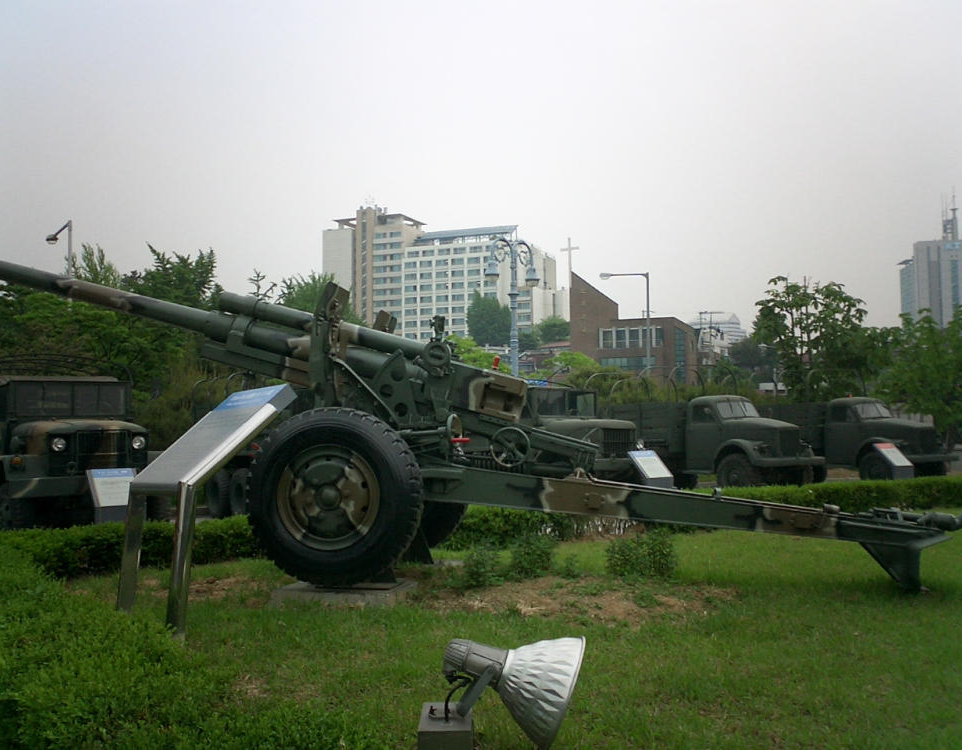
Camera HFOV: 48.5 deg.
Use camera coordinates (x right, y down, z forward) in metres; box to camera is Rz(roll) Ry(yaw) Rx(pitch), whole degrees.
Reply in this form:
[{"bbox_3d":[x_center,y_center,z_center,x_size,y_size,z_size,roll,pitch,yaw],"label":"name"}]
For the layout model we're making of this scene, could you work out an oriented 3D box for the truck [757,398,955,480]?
[{"bbox_3d":[9.270,1.738,27.409,2.180,2.250,5.530,1,-3,-25],"label":"truck"}]

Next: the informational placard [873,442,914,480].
[{"bbox_3d":[9.215,2.077,23.712,0.660,1.081,0.578,1,-3,-30],"label":"informational placard"}]

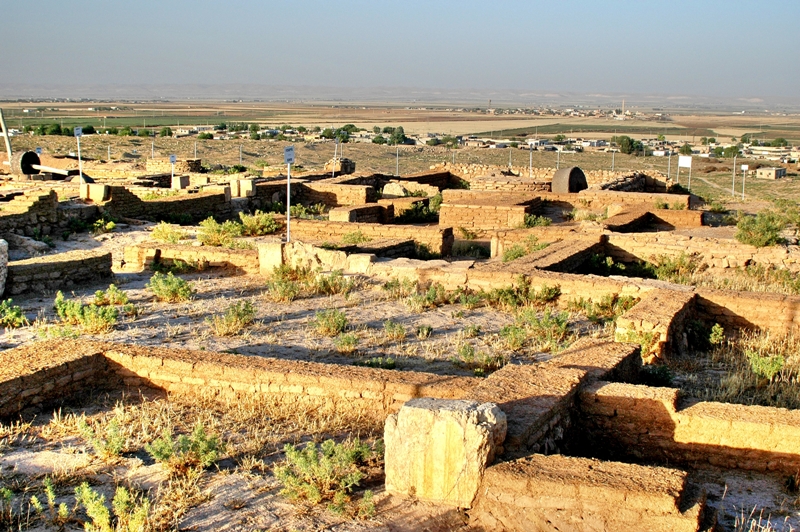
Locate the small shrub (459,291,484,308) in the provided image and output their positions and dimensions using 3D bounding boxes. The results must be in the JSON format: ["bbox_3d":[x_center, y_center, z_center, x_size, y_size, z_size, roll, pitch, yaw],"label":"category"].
[{"bbox_3d":[1.208,0.560,19.105,0.426,0.286,0.383,1,8,4],"label":"small shrub"}]

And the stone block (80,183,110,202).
[{"bbox_3d":[-9.020,-2.197,33.670,0.720,0.520,0.450,3,9,20],"label":"stone block"}]

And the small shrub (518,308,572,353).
[{"bbox_3d":[1.955,0.832,15.267,0.757,0.583,0.681,0,9,0],"label":"small shrub"}]

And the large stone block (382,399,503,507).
[{"bbox_3d":[0.393,1.583,9.747,0.930,0.750,0.480,4,10,27],"label":"large stone block"}]

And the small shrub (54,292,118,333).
[{"bbox_3d":[-4.549,0.649,16.597,0.901,0.520,0.676,0,8,0],"label":"small shrub"}]

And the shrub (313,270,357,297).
[{"bbox_3d":[-1.170,0.311,20.213,0.763,0.437,0.687,0,8,-3],"label":"shrub"}]

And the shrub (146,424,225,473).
[{"bbox_3d":[-1.972,1.668,10.333,0.710,0.430,0.639,-1,9,-11],"label":"shrub"}]

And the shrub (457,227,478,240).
[{"bbox_3d":[1.703,-0.832,28.533,0.538,0.332,0.484,1,8,3],"label":"shrub"}]

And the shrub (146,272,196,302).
[{"bbox_3d":[-3.935,0.370,19.386,0.799,0.484,0.719,-2,9,-11],"label":"shrub"}]

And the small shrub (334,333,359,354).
[{"bbox_3d":[-0.728,1.052,15.393,0.317,0.281,0.301,0,8,-3],"label":"small shrub"}]

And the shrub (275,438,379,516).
[{"bbox_3d":[-0.617,1.717,9.456,0.872,0.573,0.785,0,9,0],"label":"shrub"}]

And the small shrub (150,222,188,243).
[{"bbox_3d":[-5.408,-0.802,26.532,0.891,0.439,0.802,0,9,0],"label":"small shrub"}]

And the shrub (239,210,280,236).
[{"bbox_3d":[-3.368,-1.021,27.107,0.977,0.586,0.879,-1,8,-7],"label":"shrub"}]

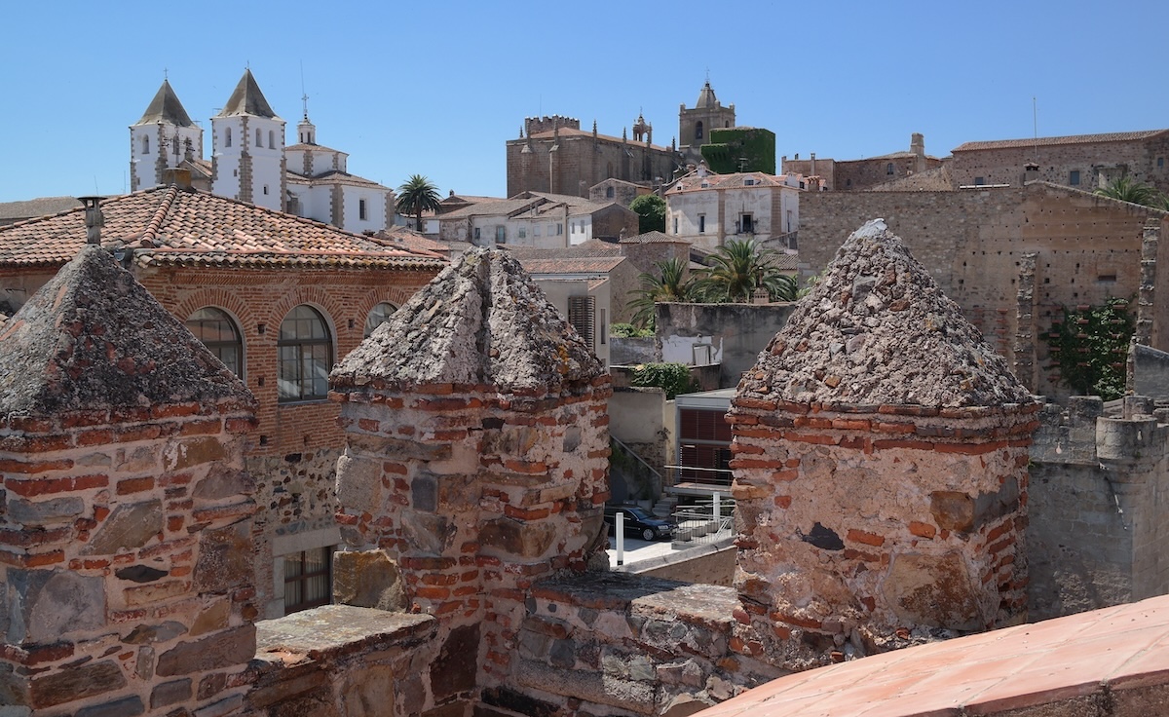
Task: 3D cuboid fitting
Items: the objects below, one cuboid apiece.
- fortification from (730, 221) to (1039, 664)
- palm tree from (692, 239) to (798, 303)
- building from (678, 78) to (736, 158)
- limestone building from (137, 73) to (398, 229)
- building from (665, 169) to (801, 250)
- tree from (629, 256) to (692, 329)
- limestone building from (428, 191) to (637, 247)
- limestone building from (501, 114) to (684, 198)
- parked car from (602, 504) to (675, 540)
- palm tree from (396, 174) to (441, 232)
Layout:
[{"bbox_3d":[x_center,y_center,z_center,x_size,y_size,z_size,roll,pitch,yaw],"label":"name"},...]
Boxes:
[{"bbox_3d":[1.558,0.362,6.673,1.220,2.130,1.220,2,5,28],"label":"fortification"},{"bbox_3d":[10.768,-4.770,87.889,7.100,6.716,7.100,0,4,0],"label":"palm tree"},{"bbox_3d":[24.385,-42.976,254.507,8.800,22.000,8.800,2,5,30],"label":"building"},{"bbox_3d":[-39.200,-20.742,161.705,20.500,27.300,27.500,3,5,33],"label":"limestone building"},{"bbox_3d":[19.200,-18.548,169.089,16.500,12.394,14.000,1,4,14],"label":"building"},{"bbox_3d":[5.190,-3.816,84.952,5.200,5.795,5.200,0,4,0],"label":"tree"},{"bbox_3d":[-6.613,-17.400,170.698,23.253,8.852,14.933,2,5,24],"label":"limestone building"},{"bbox_3d":[2.588,-35.529,242.771,16.537,16.715,36.225,3,5,32],"label":"limestone building"},{"bbox_3d":[2.033,7.717,62.244,4.900,1.450,1.880,2,5,27],"label":"parked car"},{"bbox_3d":[-20.015,-17.741,156.113,5.500,8.597,5.500,0,4,0],"label":"palm tree"}]

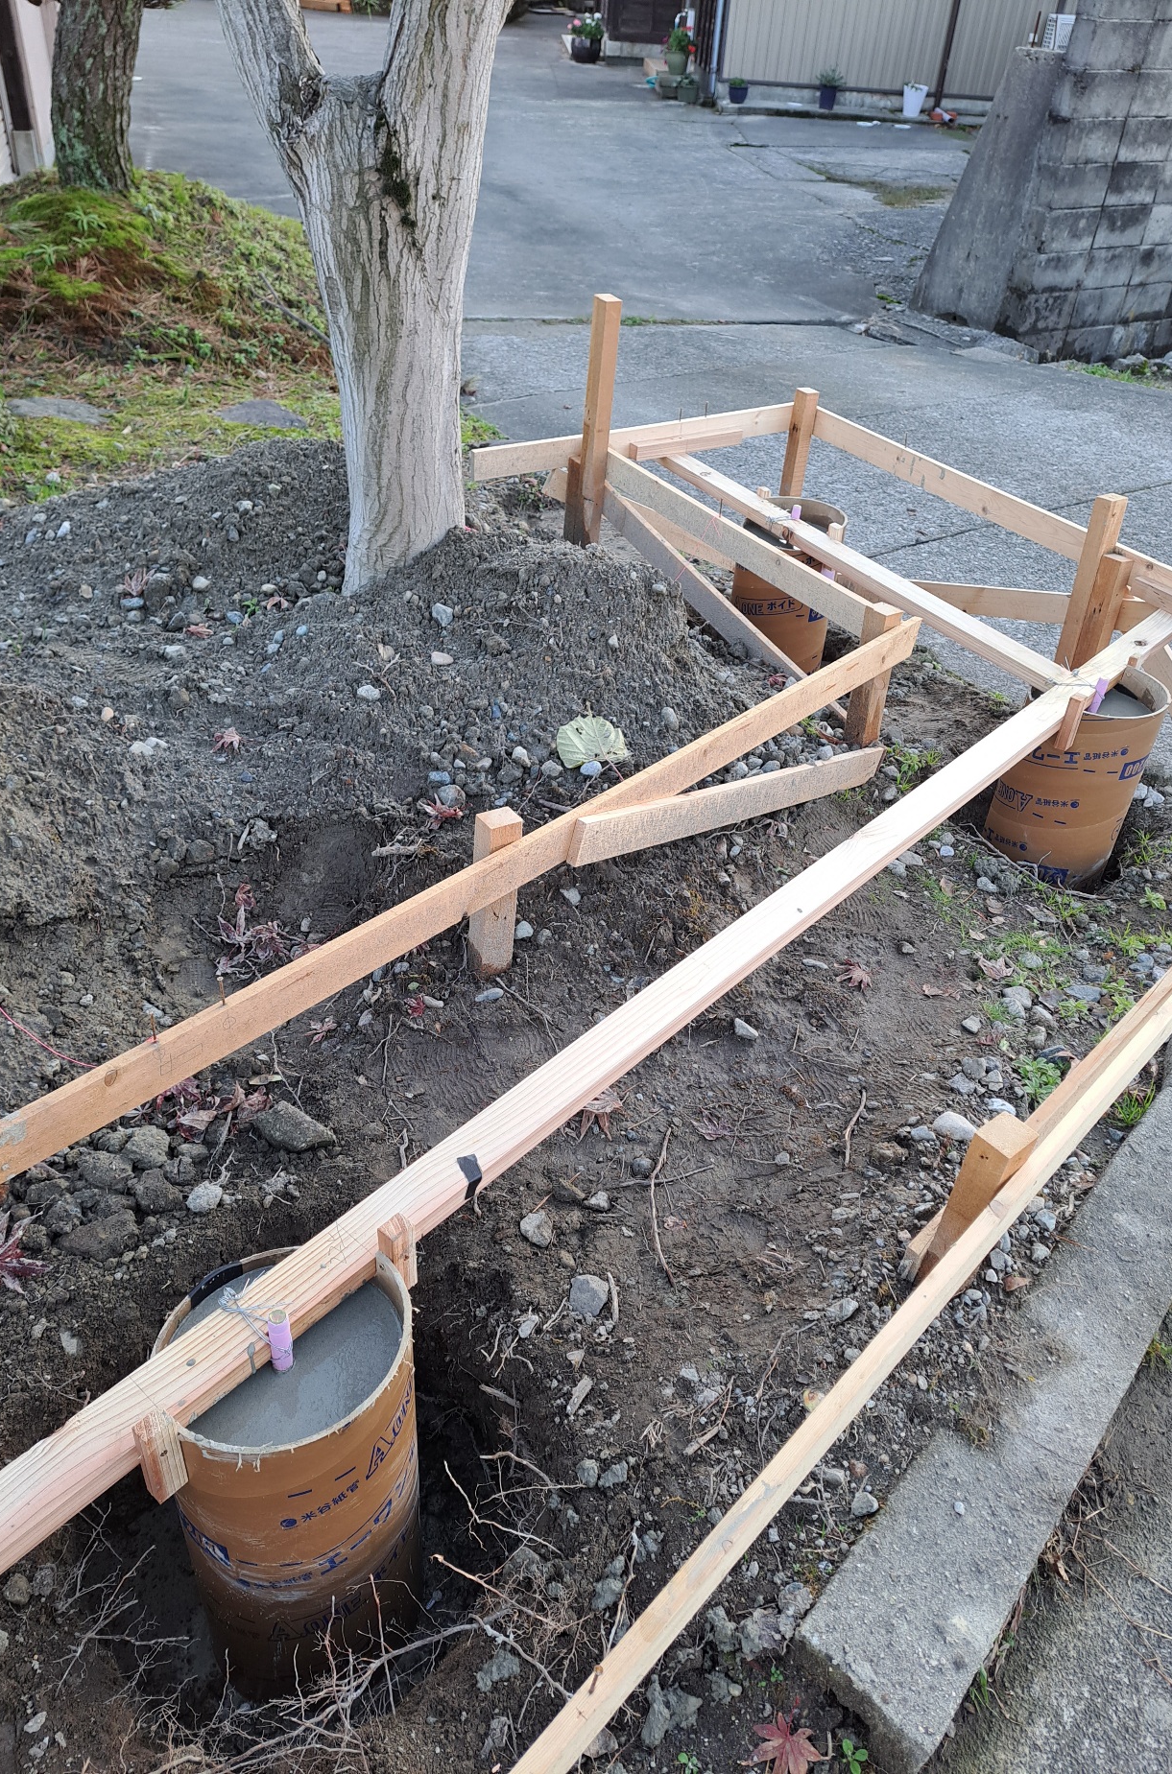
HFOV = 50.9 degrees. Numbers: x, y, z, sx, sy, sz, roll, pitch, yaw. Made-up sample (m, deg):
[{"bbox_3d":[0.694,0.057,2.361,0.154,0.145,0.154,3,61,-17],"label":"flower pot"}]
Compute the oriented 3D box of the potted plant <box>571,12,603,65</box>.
[{"bbox_3d":[0.009,-10.490,15.200,0.400,0.500,0.380,4,38,0],"label":"potted plant"}]

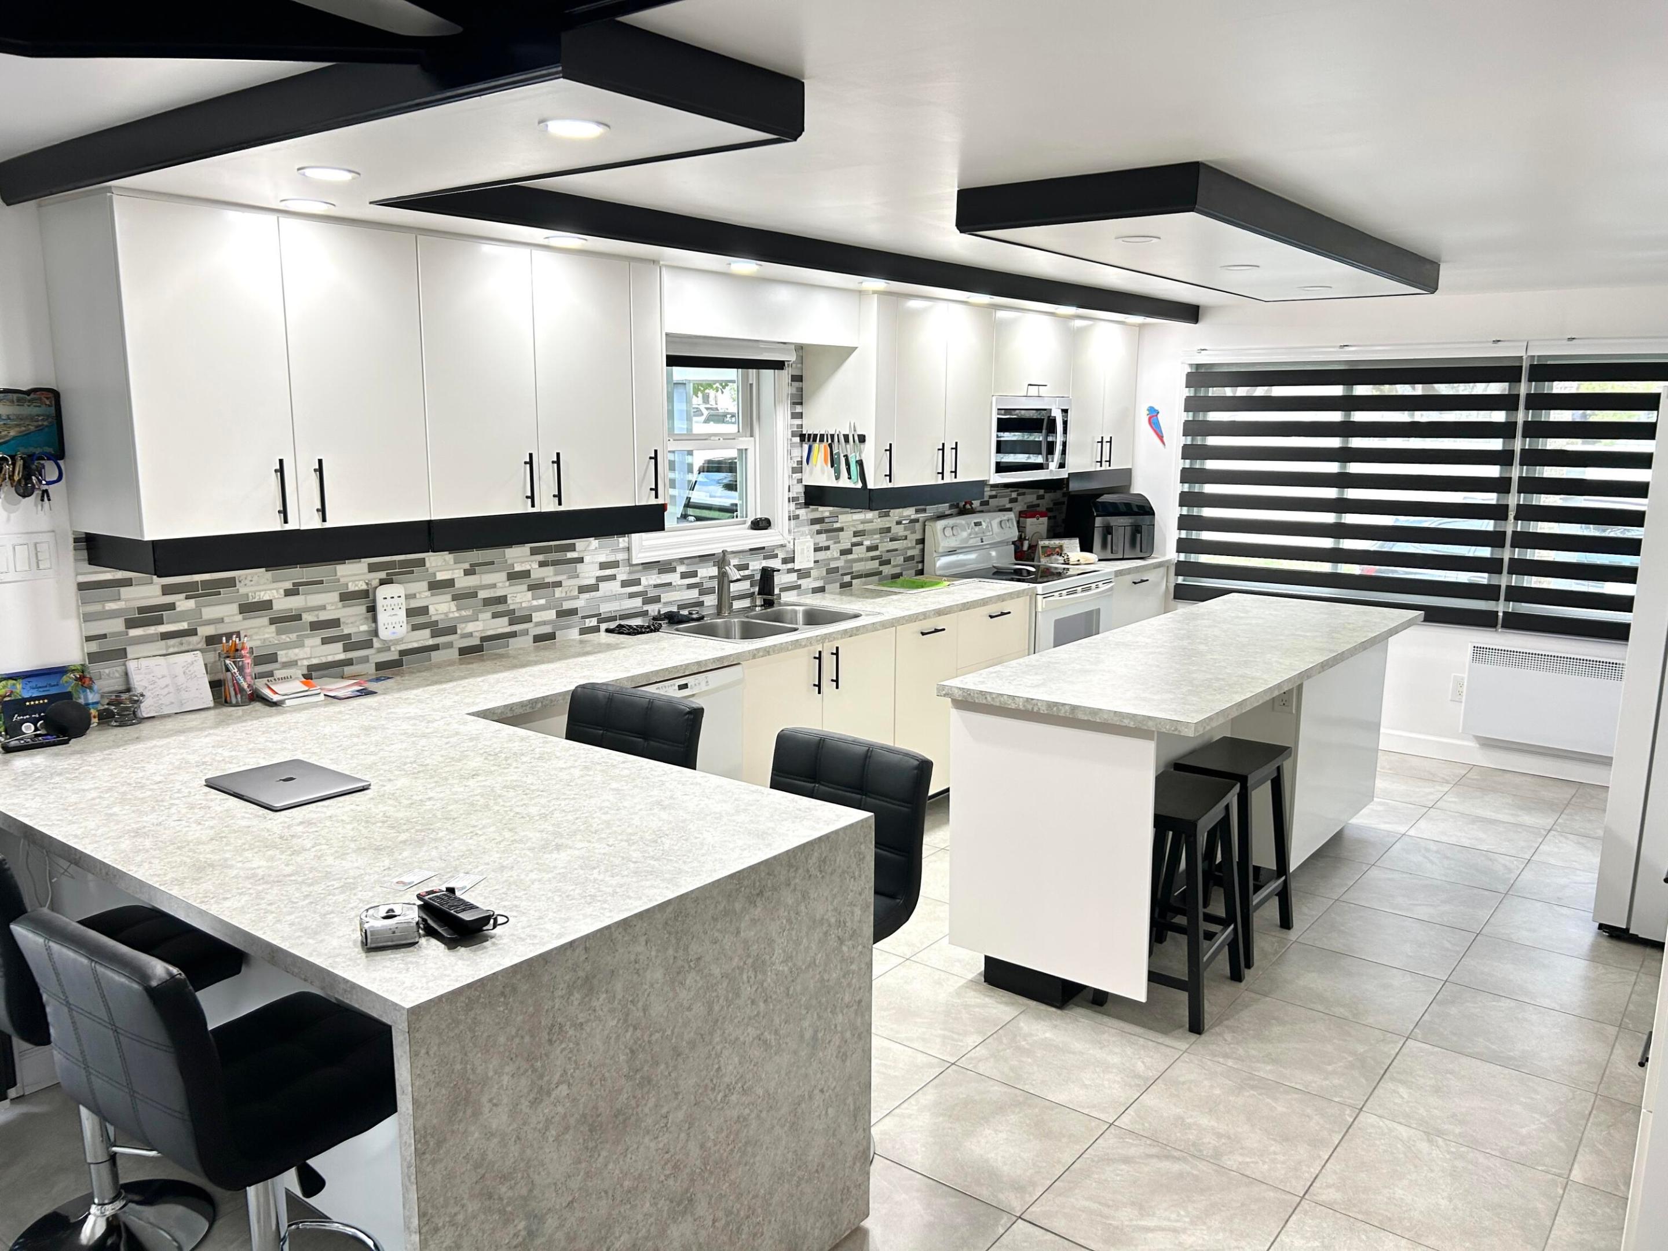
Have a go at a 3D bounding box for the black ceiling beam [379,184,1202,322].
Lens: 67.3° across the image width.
[{"bbox_3d":[0.423,-1.354,4.859,0.050,0.090,4.940,8,12,37],"label":"black ceiling beam"}]

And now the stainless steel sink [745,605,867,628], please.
[{"bbox_3d":[-0.117,0.051,4.976,0.376,0.181,0.340,8,12,37],"label":"stainless steel sink"}]

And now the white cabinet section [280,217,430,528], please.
[{"bbox_3d":[-1.393,-0.670,3.403,0.377,0.766,0.389,8,12,37],"label":"white cabinet section"}]

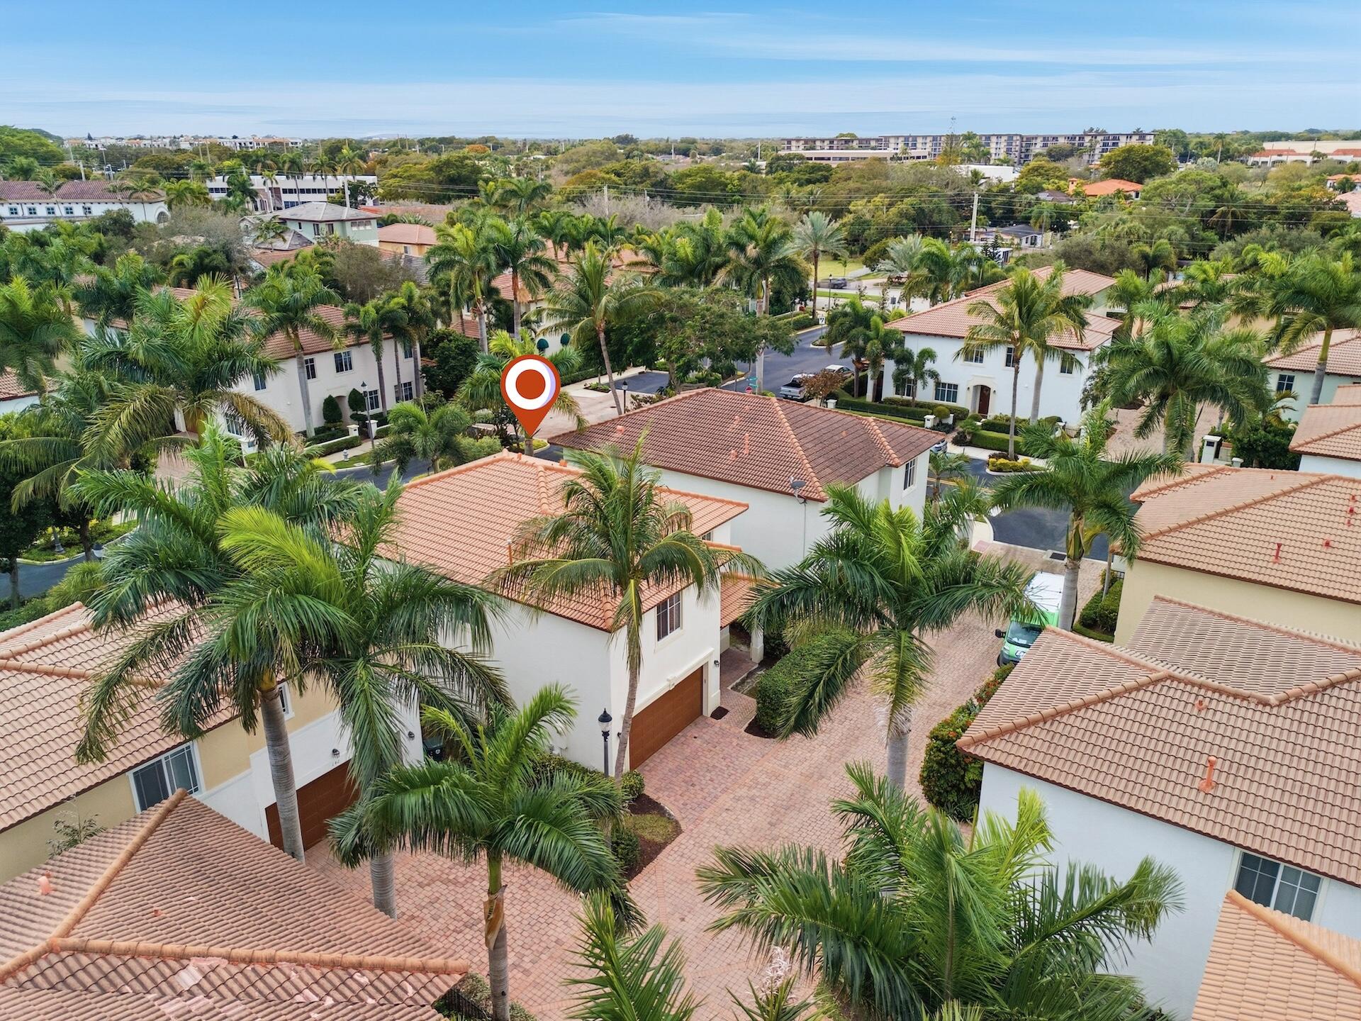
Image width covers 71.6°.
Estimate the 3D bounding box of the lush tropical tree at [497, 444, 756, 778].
[{"bbox_3d":[-1.977,4.266,32.735,8.280,12.520,8.080,0,20,0],"label":"lush tropical tree"}]

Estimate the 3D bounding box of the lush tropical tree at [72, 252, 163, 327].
[{"bbox_3d":[-46.670,-15.561,79.692,6.300,12.220,6.300,-12,24,-28],"label":"lush tropical tree"}]

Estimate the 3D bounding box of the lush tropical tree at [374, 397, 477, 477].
[{"bbox_3d":[-17.482,-4.841,65.209,6.870,5.560,6.670,0,20,0],"label":"lush tropical tree"}]

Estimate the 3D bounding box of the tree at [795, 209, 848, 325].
[{"bbox_3d":[17.794,-30.856,120.079,6.770,13.130,6.670,0,20,0],"label":"tree"}]

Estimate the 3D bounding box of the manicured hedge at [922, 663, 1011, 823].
[{"bbox_3d":[11.550,8.570,35.855,2.120,2.420,7.680,13,24,31],"label":"manicured hedge"}]

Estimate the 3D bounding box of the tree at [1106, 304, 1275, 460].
[{"bbox_3d":[32.960,-7.814,61.555,8.990,10.680,8.990,11,24,27],"label":"tree"}]

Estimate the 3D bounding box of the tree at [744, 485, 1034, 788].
[{"bbox_3d":[6.035,5.957,27.656,7.880,13.130,7.680,0,20,0],"label":"tree"}]

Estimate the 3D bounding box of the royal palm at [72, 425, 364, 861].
[{"bbox_3d":[-13.319,5.159,28.823,8.180,13.840,8.080,0,20,0],"label":"royal palm"}]

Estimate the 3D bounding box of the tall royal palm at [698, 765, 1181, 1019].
[{"bbox_3d":[4.474,11.147,16.575,7.580,11.720,7.370,0,20,0],"label":"tall royal palm"}]

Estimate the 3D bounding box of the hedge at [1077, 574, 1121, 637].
[{"bbox_3d":[19.777,4.195,43.171,1.900,1.360,4.000,14,25,33],"label":"hedge"}]

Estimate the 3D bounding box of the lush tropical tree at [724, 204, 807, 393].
[{"bbox_3d":[7.140,-17.311,80.116,6.770,15.180,6.770,2,21,5],"label":"lush tropical tree"}]

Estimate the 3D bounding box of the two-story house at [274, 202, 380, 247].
[{"bbox_3d":[-59.500,-46.700,159.000,12.500,10.000,12.500,12,24,28],"label":"two-story house"}]

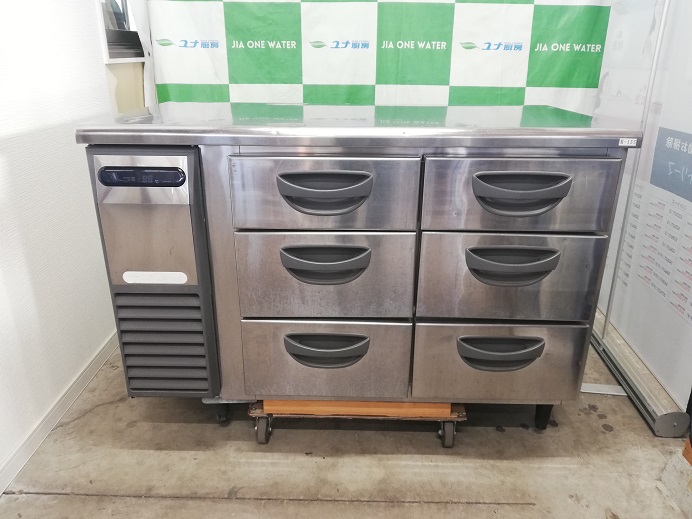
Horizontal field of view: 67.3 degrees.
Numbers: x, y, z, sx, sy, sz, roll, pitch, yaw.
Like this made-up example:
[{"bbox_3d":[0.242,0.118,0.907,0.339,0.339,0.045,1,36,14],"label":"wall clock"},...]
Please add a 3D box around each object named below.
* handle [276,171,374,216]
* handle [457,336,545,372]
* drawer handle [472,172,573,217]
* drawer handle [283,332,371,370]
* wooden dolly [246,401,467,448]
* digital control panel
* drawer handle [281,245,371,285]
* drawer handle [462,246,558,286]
[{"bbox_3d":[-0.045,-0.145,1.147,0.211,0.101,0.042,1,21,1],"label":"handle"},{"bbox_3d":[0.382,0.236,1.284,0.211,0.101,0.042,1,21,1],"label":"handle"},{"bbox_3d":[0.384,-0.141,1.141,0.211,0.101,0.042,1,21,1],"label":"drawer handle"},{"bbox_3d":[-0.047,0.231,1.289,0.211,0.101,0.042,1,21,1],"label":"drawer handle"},{"bbox_3d":[0.037,0.368,1.631,0.590,0.160,0.480,1,21,1],"label":"wooden dolly"},{"bbox_3d":[-0.449,-0.181,1.144,0.196,0.048,0.020,1,21,1],"label":"digital control panel"},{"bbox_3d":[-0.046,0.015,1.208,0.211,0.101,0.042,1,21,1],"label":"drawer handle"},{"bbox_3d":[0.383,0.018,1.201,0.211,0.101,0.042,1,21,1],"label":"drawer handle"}]

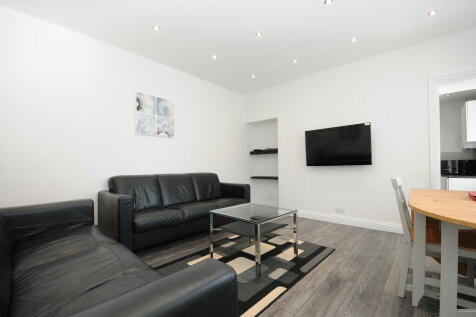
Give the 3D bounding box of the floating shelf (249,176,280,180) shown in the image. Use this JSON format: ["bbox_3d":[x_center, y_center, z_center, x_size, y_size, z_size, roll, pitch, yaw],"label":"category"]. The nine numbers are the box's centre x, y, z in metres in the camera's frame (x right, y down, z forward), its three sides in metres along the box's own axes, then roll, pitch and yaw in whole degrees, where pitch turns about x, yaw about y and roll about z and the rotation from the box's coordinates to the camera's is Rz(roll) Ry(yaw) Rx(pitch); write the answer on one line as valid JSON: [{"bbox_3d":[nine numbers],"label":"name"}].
[{"bbox_3d":[0.668,0.450,4.491,0.808,0.044,0.197,-2,-2,41],"label":"floating shelf"}]

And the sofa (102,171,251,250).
[{"bbox_3d":[-0.849,0.675,3.234,0.827,0.827,2.118,-2,-2,43],"label":"sofa"}]

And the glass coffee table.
[{"bbox_3d":[0.168,0.816,2.166,0.660,0.473,0.680,-2,-2,43],"label":"glass coffee table"}]

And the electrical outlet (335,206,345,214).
[{"bbox_3d":[1.678,0.859,3.268,0.144,0.085,0.016,-2,-2,41],"label":"electrical outlet"}]

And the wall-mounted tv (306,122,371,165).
[{"bbox_3d":[1.604,-0.196,3.242,0.965,0.616,0.069,-2,1,41],"label":"wall-mounted tv"}]

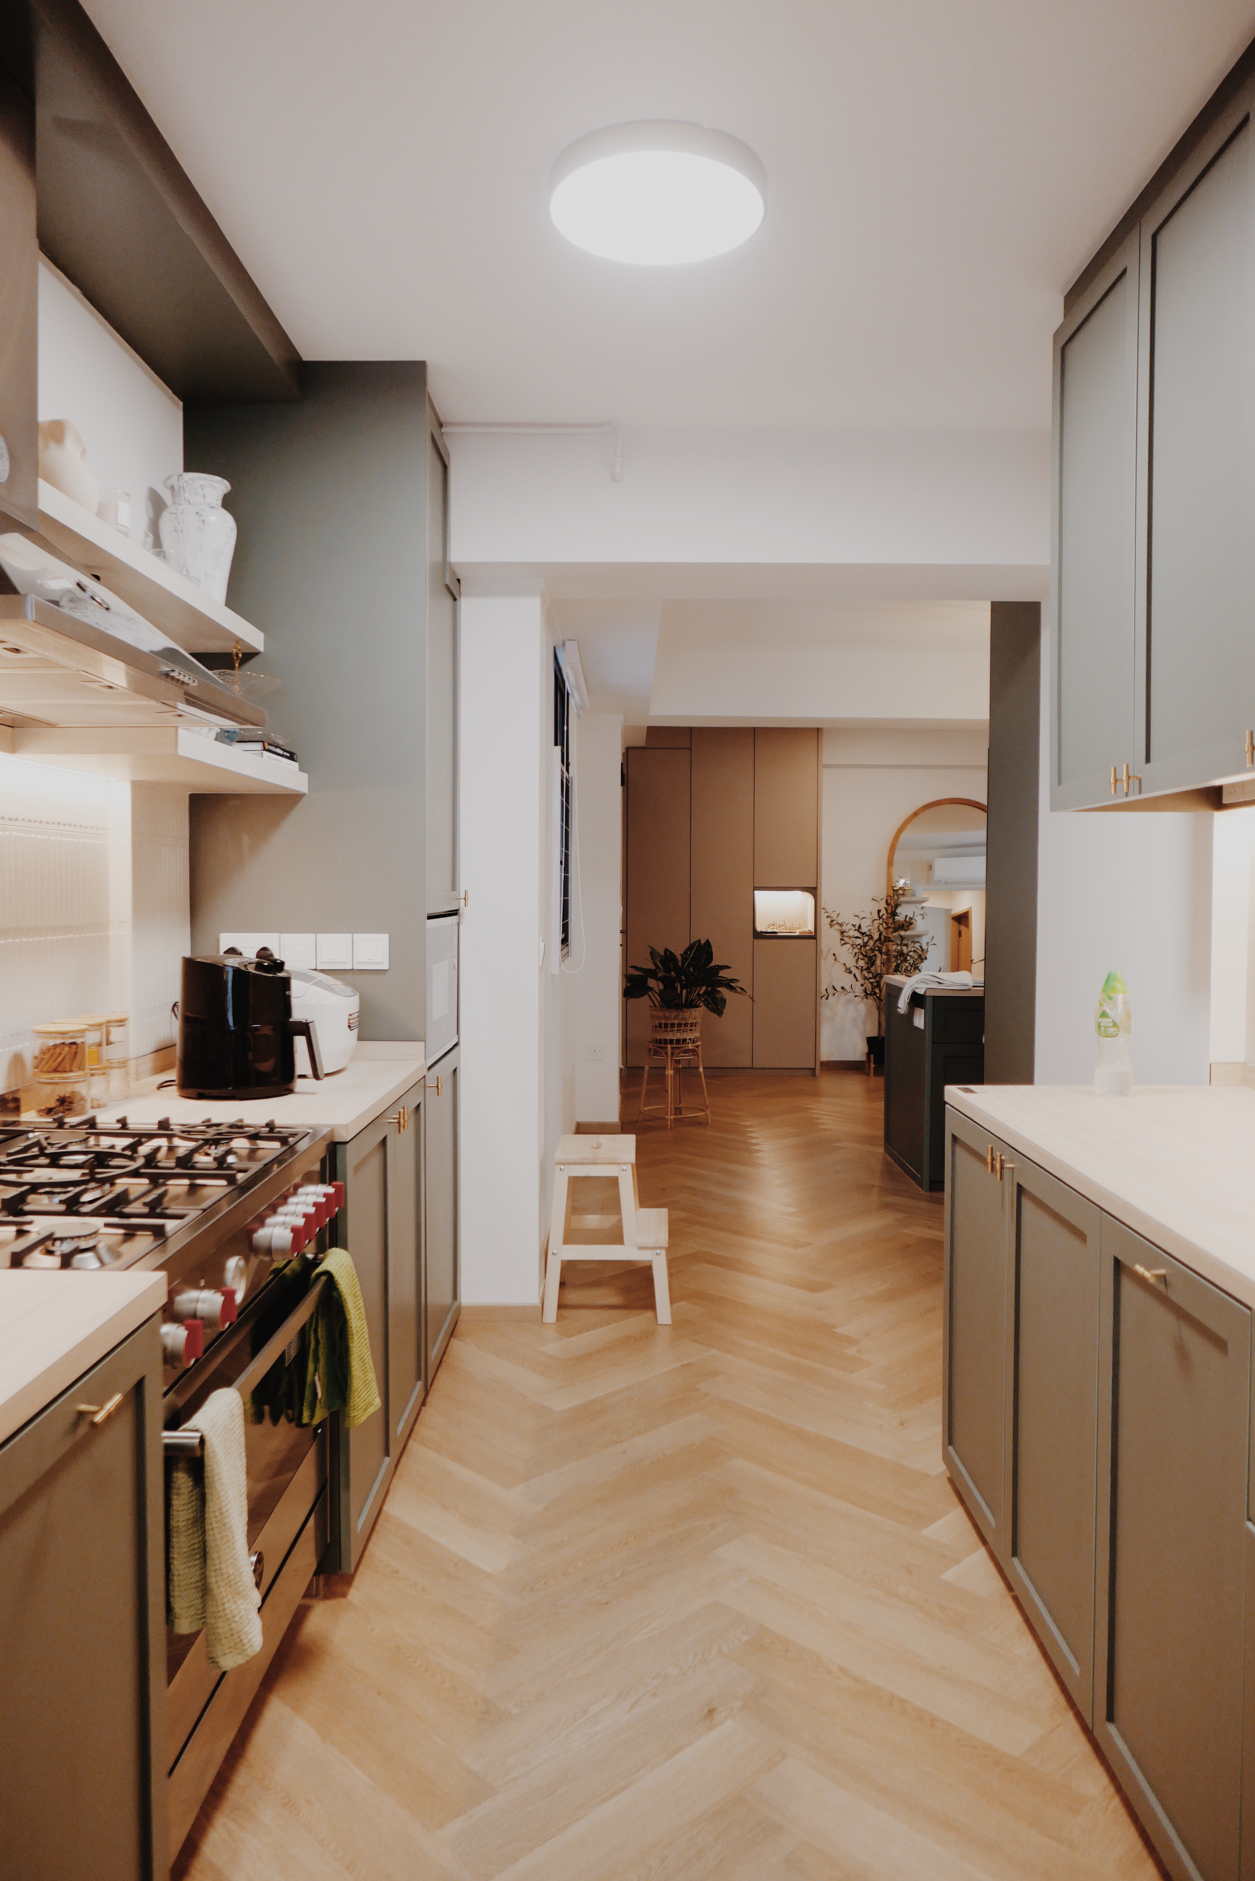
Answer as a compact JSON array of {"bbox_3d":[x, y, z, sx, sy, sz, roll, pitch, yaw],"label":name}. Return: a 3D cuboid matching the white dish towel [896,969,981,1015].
[{"bbox_3d":[1.402,0.252,5.670,0.290,0.200,0.420,0,2,0],"label":"white dish towel"}]

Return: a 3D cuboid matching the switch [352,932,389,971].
[{"bbox_3d":[-0.631,0.029,3.086,0.087,0.088,0.012,0,2,0],"label":"switch"}]

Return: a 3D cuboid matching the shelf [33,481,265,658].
[{"bbox_3d":[-1.026,-0.735,2.582,0.196,0.046,1.245,0,2,0],"label":"shelf"}]

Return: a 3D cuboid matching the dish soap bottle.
[{"bbox_3d":[1.045,0.198,2.692,0.080,0.257,0.066,2,3,43],"label":"dish soap bottle"}]

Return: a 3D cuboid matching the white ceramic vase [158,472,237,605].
[{"bbox_3d":[-1.027,-0.932,2.979,0.178,0.325,0.178,0,2,0],"label":"white ceramic vase"}]

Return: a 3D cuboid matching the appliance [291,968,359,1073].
[{"bbox_3d":[-0.826,0.192,3.062,0.340,0.248,0.270,0,2,6],"label":"appliance"}]

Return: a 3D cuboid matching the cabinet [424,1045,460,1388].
[{"bbox_3d":[-0.793,0.714,3.422,0.590,0.809,0.617,0,2,0],"label":"cabinet"}]

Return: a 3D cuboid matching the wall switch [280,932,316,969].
[{"bbox_3d":[-0.811,0.028,3.087,0.087,0.088,0.012,0,2,0],"label":"wall switch"}]

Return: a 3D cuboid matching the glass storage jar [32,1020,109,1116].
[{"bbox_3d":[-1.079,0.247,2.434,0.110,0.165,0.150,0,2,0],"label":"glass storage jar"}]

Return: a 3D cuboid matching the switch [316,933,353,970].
[{"bbox_3d":[-0.722,0.029,3.087,0.087,0.088,0.012,0,2,0],"label":"switch"}]

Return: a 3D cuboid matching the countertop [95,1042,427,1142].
[{"bbox_3d":[-0.809,0.314,2.694,0.614,0.075,0.806,0,2,0],"label":"countertop"}]

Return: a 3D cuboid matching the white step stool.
[{"bbox_3d":[-0.058,0.885,3.913,0.380,0.495,0.410,0,2,0],"label":"white step stool"}]

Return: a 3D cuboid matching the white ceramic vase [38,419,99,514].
[{"bbox_3d":[-1.028,-0.831,2.223,0.165,0.182,0.165,0,2,0],"label":"white ceramic vase"}]

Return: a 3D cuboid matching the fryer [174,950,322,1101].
[{"bbox_3d":[-0.815,0.182,2.721,0.325,0.295,0.250,0,2,7],"label":"fryer"}]

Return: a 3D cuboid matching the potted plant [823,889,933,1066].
[{"bbox_3d":[1.786,0.288,8.912,0.780,1.360,0.650,0,2,0],"label":"potted plant"}]

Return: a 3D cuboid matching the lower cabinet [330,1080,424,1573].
[{"bbox_3d":[-0.813,0.770,2.796,0.598,0.820,0.880,0,2,0],"label":"lower cabinet"}]

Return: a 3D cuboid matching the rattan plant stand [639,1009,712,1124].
[{"bbox_3d":[0.269,0.698,7.019,0.385,0.635,0.385,0,2,0],"label":"rattan plant stand"}]

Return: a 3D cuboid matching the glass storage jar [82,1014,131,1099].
[{"bbox_3d":[-1.104,0.244,2.665,0.100,0.174,0.100,0,2,0],"label":"glass storage jar"}]

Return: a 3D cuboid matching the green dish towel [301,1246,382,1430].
[{"bbox_3d":[-0.475,0.656,2.116,0.085,0.320,0.256,0,2,0],"label":"green dish towel"}]

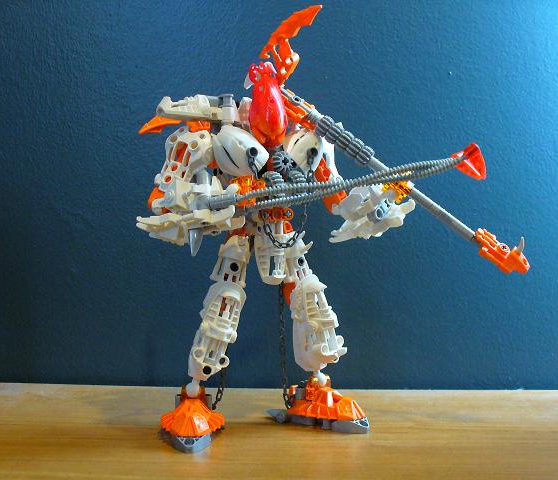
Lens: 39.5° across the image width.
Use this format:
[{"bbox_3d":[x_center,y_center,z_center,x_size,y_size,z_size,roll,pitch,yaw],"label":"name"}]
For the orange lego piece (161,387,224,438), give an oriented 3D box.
[{"bbox_3d":[-0.054,0.107,0.491,0.040,0.026,0.042,0,2,-5],"label":"orange lego piece"}]

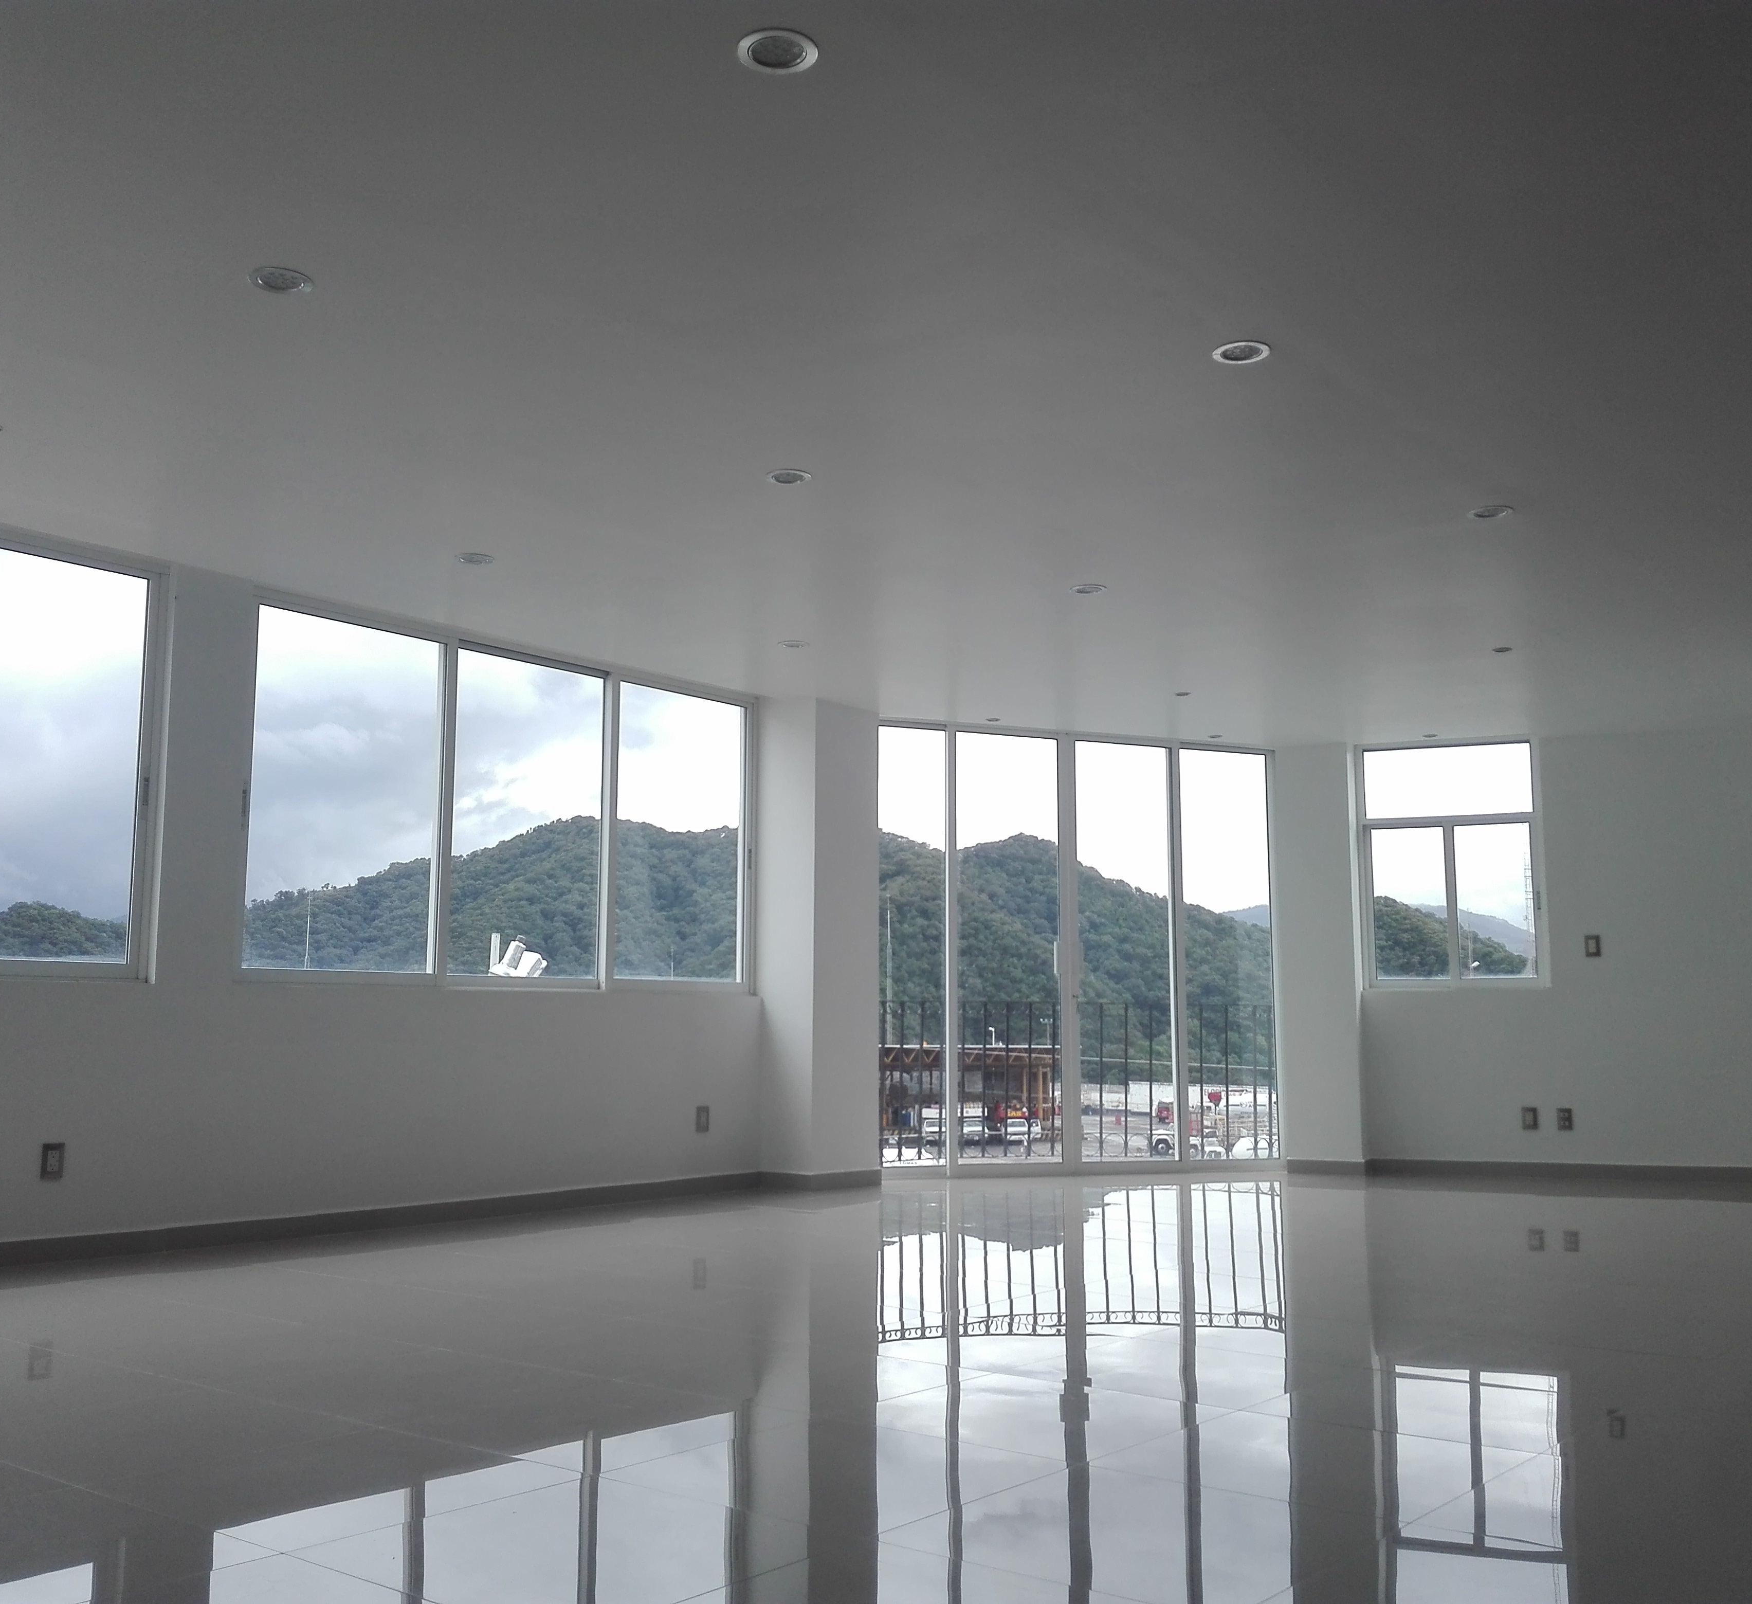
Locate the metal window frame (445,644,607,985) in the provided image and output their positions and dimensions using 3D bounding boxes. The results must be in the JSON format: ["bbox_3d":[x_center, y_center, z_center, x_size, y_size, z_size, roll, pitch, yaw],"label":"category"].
[{"bbox_3d":[-1.533,0.080,7.382,0.050,1.408,0.829,-7,-10,39],"label":"metal window frame"}]

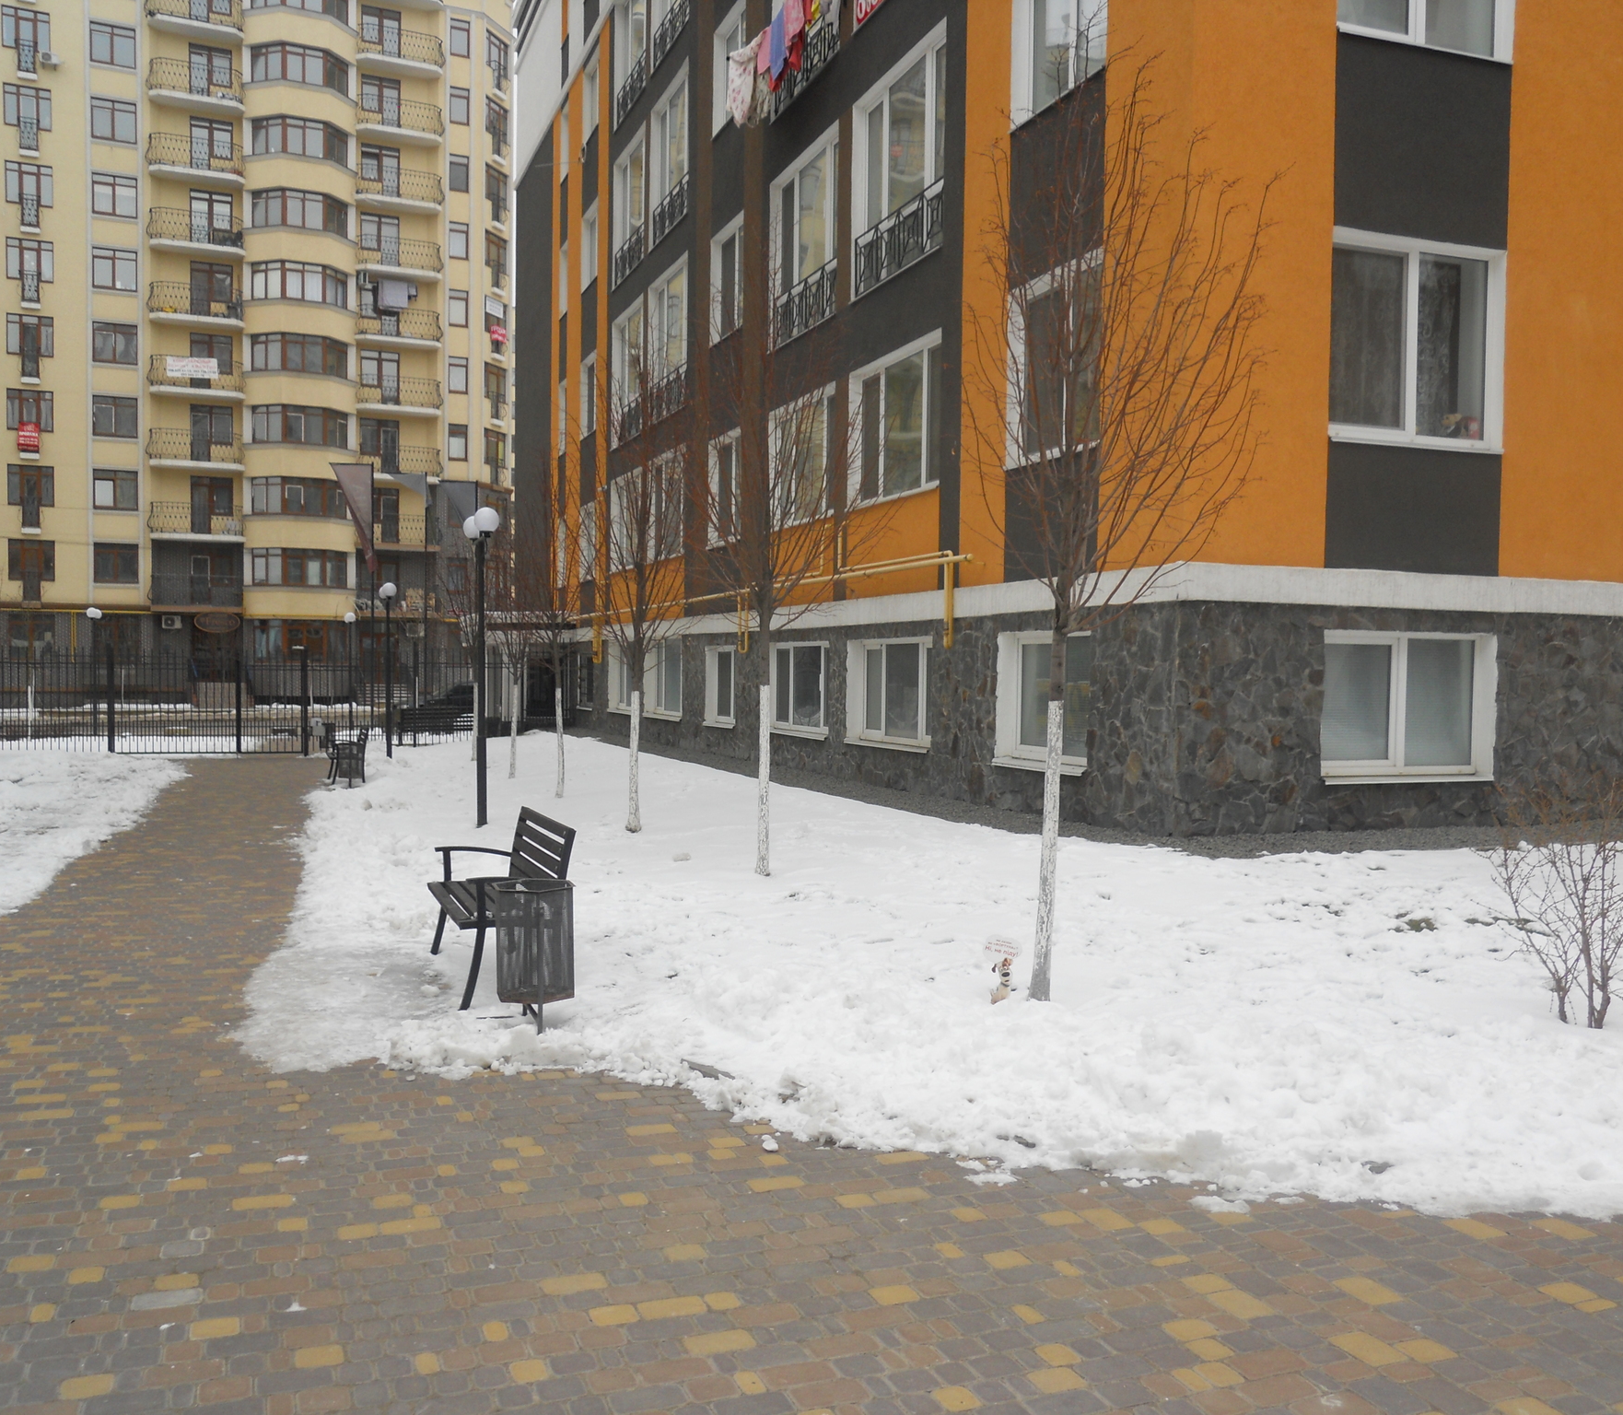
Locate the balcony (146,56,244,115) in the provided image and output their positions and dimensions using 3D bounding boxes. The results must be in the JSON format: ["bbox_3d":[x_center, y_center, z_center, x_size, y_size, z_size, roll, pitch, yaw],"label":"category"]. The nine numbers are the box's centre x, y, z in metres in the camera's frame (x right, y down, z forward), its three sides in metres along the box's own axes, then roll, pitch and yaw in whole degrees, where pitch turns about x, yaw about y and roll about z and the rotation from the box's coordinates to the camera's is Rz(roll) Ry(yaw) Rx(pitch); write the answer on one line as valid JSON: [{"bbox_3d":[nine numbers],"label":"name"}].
[{"bbox_3d":[-25.366,-25.529,62.779,3.600,1.430,1.200,0,1,-27],"label":"balcony"}]

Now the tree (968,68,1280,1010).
[{"bbox_3d":[1.286,-0.755,6.400,1.280,3.971,1.250,1,1,0],"label":"tree"}]

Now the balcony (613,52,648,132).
[{"bbox_3d":[-3.167,-10.803,26.787,0.200,0.593,2.344,0,1,-20],"label":"balcony"}]

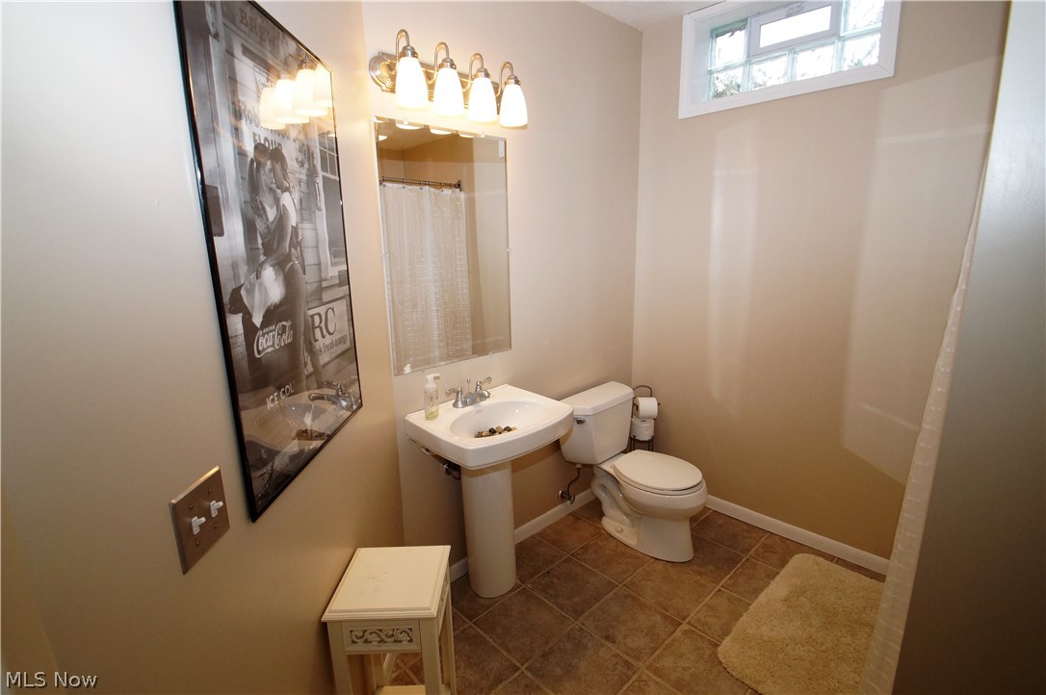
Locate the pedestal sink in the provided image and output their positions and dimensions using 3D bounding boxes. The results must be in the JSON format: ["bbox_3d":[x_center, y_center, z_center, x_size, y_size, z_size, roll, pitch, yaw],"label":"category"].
[{"bbox_3d":[-0.102,0.683,1.820,0.570,0.865,0.500,-11,14,-42],"label":"pedestal sink"}]

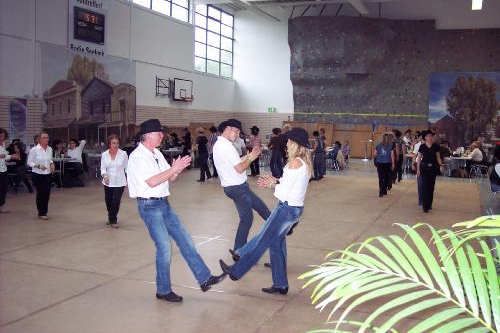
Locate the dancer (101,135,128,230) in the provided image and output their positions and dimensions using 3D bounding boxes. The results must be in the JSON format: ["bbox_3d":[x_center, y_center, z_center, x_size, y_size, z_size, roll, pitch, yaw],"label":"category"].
[{"bbox_3d":[-2.311,0.223,9.590,0.460,1.580,0.360,1,4,-9],"label":"dancer"}]

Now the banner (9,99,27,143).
[{"bbox_3d":[-7.858,-1.421,19.106,0.060,1.750,0.780,3,4,22],"label":"banner"}]

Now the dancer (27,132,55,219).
[{"bbox_3d":[-3.738,0.153,10.100,0.470,1.570,0.360,0,4,-23],"label":"dancer"}]

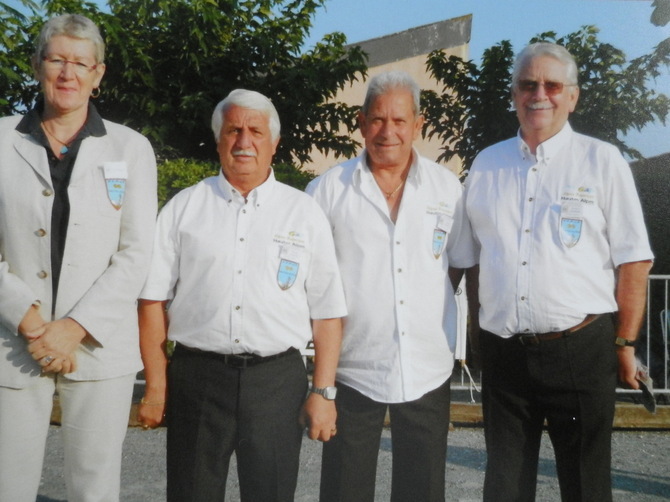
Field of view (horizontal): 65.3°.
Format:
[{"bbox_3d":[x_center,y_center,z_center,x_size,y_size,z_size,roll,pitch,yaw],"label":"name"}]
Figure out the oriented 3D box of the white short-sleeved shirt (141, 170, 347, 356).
[{"bbox_3d":[-0.259,0.033,1.480,0.570,0.530,0.290,0,3,-6],"label":"white short-sleeved shirt"}]

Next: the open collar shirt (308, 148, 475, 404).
[{"bbox_3d":[0.164,0.071,1.570,0.530,0.740,0.280,0,3,-6],"label":"open collar shirt"}]

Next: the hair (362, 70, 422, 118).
[{"bbox_3d":[0.166,-0.464,1.560,0.172,0.145,0.200,0,3,7],"label":"hair"}]

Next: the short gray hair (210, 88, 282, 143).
[{"bbox_3d":[-0.251,-0.378,1.480,0.190,0.165,0.215,0,3,-7],"label":"short gray hair"}]

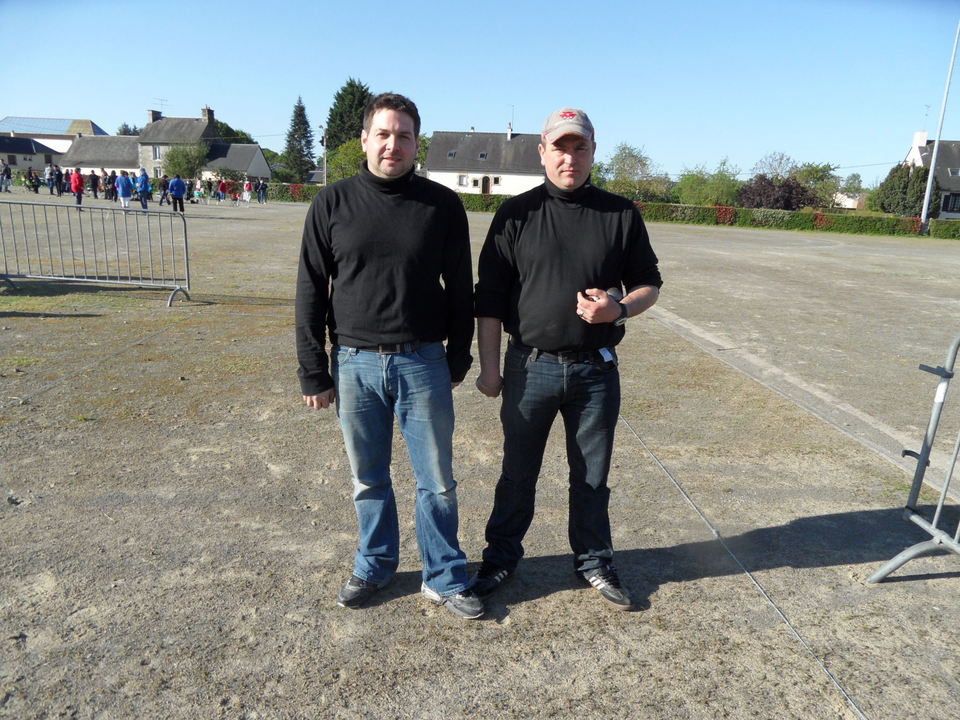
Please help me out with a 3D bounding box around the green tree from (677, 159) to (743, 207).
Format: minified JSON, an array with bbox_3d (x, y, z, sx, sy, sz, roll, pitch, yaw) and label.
[{"bbox_3d":[16.307,-12.203,47.500,4.900,4.080,4.000,2,14,0],"label":"green tree"}]

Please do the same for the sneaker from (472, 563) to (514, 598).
[{"bbox_3d":[0.086,0.827,2.623,0.105,0.105,0.285,13,18,37],"label":"sneaker"}]

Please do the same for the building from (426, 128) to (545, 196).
[{"bbox_3d":[1.164,-21.773,75.011,13.200,6.900,8.000,4,14,6],"label":"building"}]

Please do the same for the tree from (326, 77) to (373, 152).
[{"bbox_3d":[-12.592,-21.457,64.826,5.472,11.467,5.472,2,14,0],"label":"tree"}]

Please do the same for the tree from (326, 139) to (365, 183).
[{"bbox_3d":[-12.842,-18.652,65.000,4.600,5.770,4.300,2,14,0],"label":"tree"}]

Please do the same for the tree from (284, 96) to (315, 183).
[{"bbox_3d":[-15.060,-17.548,55.528,2.693,8.327,2.693,2,14,0],"label":"tree"}]

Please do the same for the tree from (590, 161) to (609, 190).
[{"bbox_3d":[10.152,-15.467,58.000,2.900,3.710,2.800,2,14,0],"label":"tree"}]

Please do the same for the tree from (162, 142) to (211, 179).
[{"bbox_3d":[-27.780,-18.126,63.000,4.500,5.140,4.300,2,14,0],"label":"tree"}]

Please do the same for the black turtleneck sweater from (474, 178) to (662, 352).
[{"bbox_3d":[0.302,-0.317,2.290,0.640,0.600,0.350,2,14,0],"label":"black turtleneck sweater"}]

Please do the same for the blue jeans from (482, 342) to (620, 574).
[{"bbox_3d":[0.258,0.382,2.500,0.450,0.940,0.300,2,14,0],"label":"blue jeans"}]

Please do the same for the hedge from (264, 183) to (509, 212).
[{"bbox_3d":[-6.742,-11.029,45.683,18.473,1.200,0.900,7,15,18],"label":"hedge"}]

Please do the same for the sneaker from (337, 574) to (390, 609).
[{"bbox_3d":[-0.406,0.829,2.539,0.108,0.105,0.290,10,16,29],"label":"sneaker"}]

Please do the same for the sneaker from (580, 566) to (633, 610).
[{"bbox_3d":[0.475,0.837,2.573,0.105,0.110,0.285,-9,18,-37],"label":"sneaker"}]

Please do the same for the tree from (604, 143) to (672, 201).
[{"bbox_3d":[10.752,-12.198,45.291,4.800,4.945,4.800,2,14,0],"label":"tree"}]

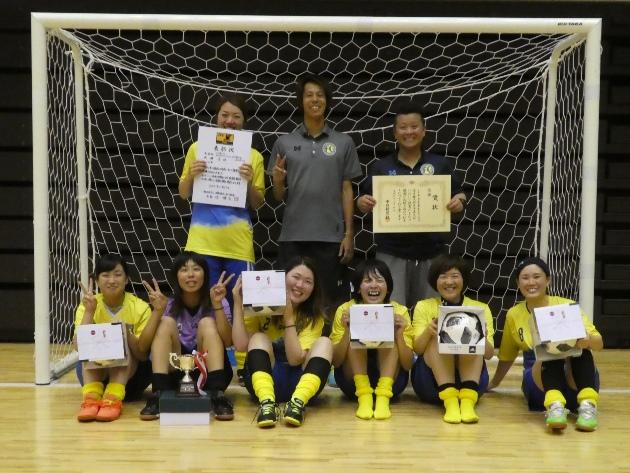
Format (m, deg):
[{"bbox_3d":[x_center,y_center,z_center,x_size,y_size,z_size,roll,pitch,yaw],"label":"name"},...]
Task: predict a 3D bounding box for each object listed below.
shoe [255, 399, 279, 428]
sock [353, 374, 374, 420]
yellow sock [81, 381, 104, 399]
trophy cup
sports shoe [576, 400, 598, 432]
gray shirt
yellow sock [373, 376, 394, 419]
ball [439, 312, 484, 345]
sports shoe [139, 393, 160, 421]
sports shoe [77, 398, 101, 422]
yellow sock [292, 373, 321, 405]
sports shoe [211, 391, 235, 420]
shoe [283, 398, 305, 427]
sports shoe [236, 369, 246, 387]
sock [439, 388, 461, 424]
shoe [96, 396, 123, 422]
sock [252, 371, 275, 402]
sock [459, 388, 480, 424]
[{"bbox_3d":[-0.222,0.833,3.232,0.099,0.110,0.260,1,-4,0],"label":"shoe"},{"bbox_3d":[0.245,0.801,3.418,0.100,0.170,0.240,1,3,2],"label":"sock"},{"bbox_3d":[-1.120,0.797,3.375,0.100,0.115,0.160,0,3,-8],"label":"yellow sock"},{"bbox_3d":[-0.603,0.658,3.236,0.160,0.203,0.107,1,3,0],"label":"trophy cup"},{"bbox_3d":[1.327,0.849,3.285,0.100,0.105,0.260,2,4,21],"label":"sports shoe"},{"bbox_3d":[0.003,-0.319,3.906,0.545,0.690,0.270,1,3,0],"label":"gray shirt"},{"bbox_3d":[0.345,0.800,3.379,0.092,0.165,0.230,1,3,6],"label":"yellow sock"},{"bbox_3d":[0.731,0.479,3.360,0.215,0.215,0.215,1,3,0],"label":"ball"},{"bbox_3d":[-0.789,0.826,3.380,0.098,0.100,0.260,1,3,4],"label":"sports shoe"},{"bbox_3d":[-1.100,0.824,3.352,0.098,0.100,0.260,0,3,-8],"label":"sports shoe"},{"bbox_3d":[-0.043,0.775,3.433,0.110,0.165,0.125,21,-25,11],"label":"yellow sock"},{"bbox_3d":[-0.453,0.822,3.355,0.100,0.108,0.260,0,3,-9],"label":"sports shoe"},{"bbox_3d":[-0.078,0.826,3.258,0.099,0.110,0.260,11,-3,9],"label":"shoe"},{"bbox_3d":[-0.393,0.799,3.912,0.100,0.100,0.250,0,3,-7],"label":"sports shoe"},{"bbox_3d":[0.683,0.827,3.367,0.100,0.130,0.235,1,3,12],"label":"sock"},{"bbox_3d":[-0.998,0.818,3.323,0.103,0.107,0.258,0,3,-7],"label":"shoe"},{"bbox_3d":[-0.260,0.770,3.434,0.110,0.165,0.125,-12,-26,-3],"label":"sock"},{"bbox_3d":[0.761,0.827,3.352,0.092,0.122,0.225,1,3,8],"label":"sock"}]

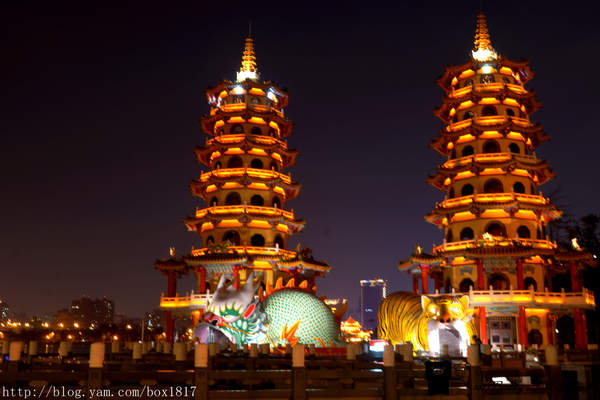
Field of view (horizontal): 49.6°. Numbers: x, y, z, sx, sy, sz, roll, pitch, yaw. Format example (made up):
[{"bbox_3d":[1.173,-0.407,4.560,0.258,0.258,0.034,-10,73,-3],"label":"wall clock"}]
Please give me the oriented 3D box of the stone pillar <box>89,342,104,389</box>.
[{"bbox_3d":[-3.589,2.979,11.589,0.260,0.838,0.260,0,-12,0],"label":"stone pillar"}]

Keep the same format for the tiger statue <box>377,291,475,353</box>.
[{"bbox_3d":[8.804,8.926,45.958,4.300,4.300,7.400,2,-12,-5],"label":"tiger statue"}]

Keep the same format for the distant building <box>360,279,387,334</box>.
[{"bbox_3d":[73.767,111.338,656.799,26.000,63.835,26.000,-1,-12,7],"label":"distant building"}]

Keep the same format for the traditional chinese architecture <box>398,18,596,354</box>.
[{"bbox_3d":[16.236,-2.163,55.693,14.300,29.977,14.300,-3,-13,16],"label":"traditional chinese architecture"}]

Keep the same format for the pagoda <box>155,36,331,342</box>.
[{"bbox_3d":[-4.748,-1.328,60.186,13.600,29.918,13.600,-3,-13,16],"label":"pagoda"}]

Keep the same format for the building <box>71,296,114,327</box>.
[{"bbox_3d":[-174.610,100.869,553.932,38.000,36.917,25.000,0,-12,0],"label":"building"}]

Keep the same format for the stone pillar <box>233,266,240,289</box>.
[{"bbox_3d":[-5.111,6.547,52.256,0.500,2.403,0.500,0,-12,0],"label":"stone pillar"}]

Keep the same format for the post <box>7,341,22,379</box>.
[{"bbox_3d":[-6.706,3.817,15.394,0.260,0.886,0.260,0,-12,0],"label":"post"}]

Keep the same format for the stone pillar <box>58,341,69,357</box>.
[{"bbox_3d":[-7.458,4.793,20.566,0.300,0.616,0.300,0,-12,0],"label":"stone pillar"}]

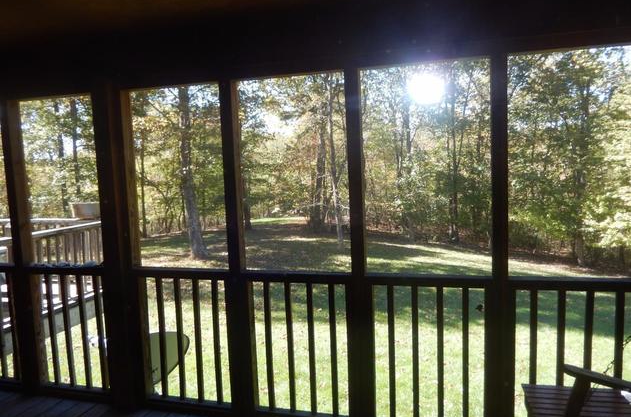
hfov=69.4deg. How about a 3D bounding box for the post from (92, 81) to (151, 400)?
[{"bbox_3d":[-1.296,0.316,3.052,0.210,2.130,0.150,-1,5,15],"label":"post"}]

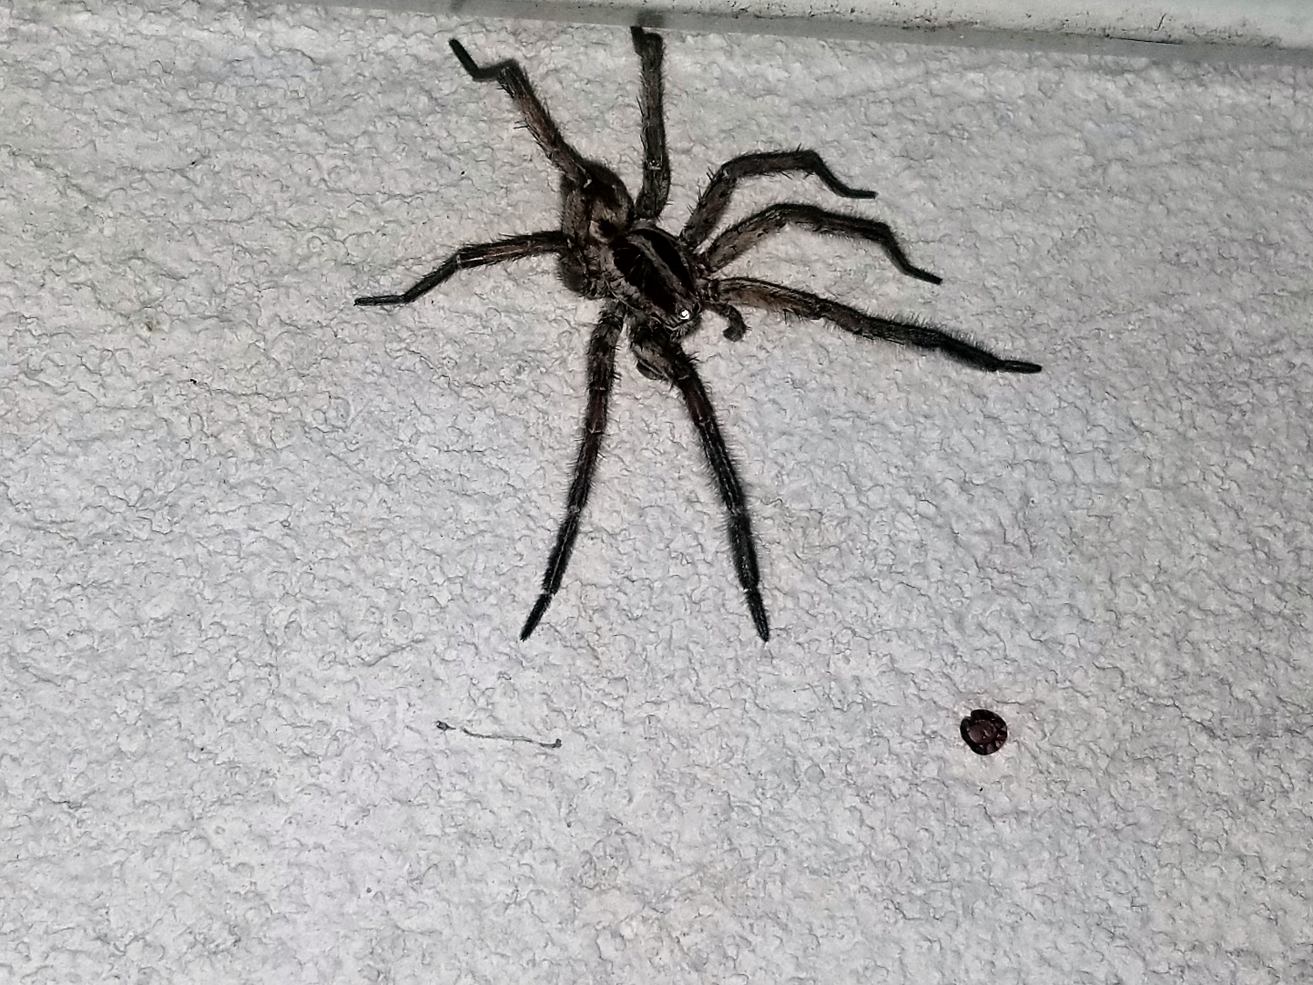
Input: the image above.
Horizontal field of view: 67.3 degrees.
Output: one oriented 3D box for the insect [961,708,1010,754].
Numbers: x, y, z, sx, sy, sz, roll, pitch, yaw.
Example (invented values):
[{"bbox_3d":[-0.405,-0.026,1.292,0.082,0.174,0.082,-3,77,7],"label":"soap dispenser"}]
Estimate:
[{"bbox_3d":[0.040,0.029,0.120,0.006,0.002,0.006,0,62,0],"label":"insect"}]

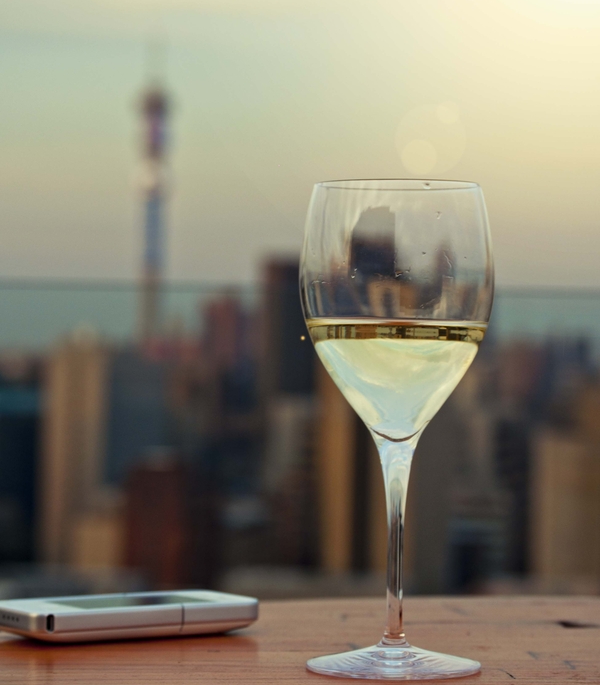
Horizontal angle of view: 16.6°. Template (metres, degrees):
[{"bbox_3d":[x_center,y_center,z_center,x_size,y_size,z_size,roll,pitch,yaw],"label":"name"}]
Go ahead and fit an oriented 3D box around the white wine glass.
[{"bbox_3d":[0.042,0.036,0.886,0.084,0.207,0.084,1,0,0],"label":"white wine glass"}]

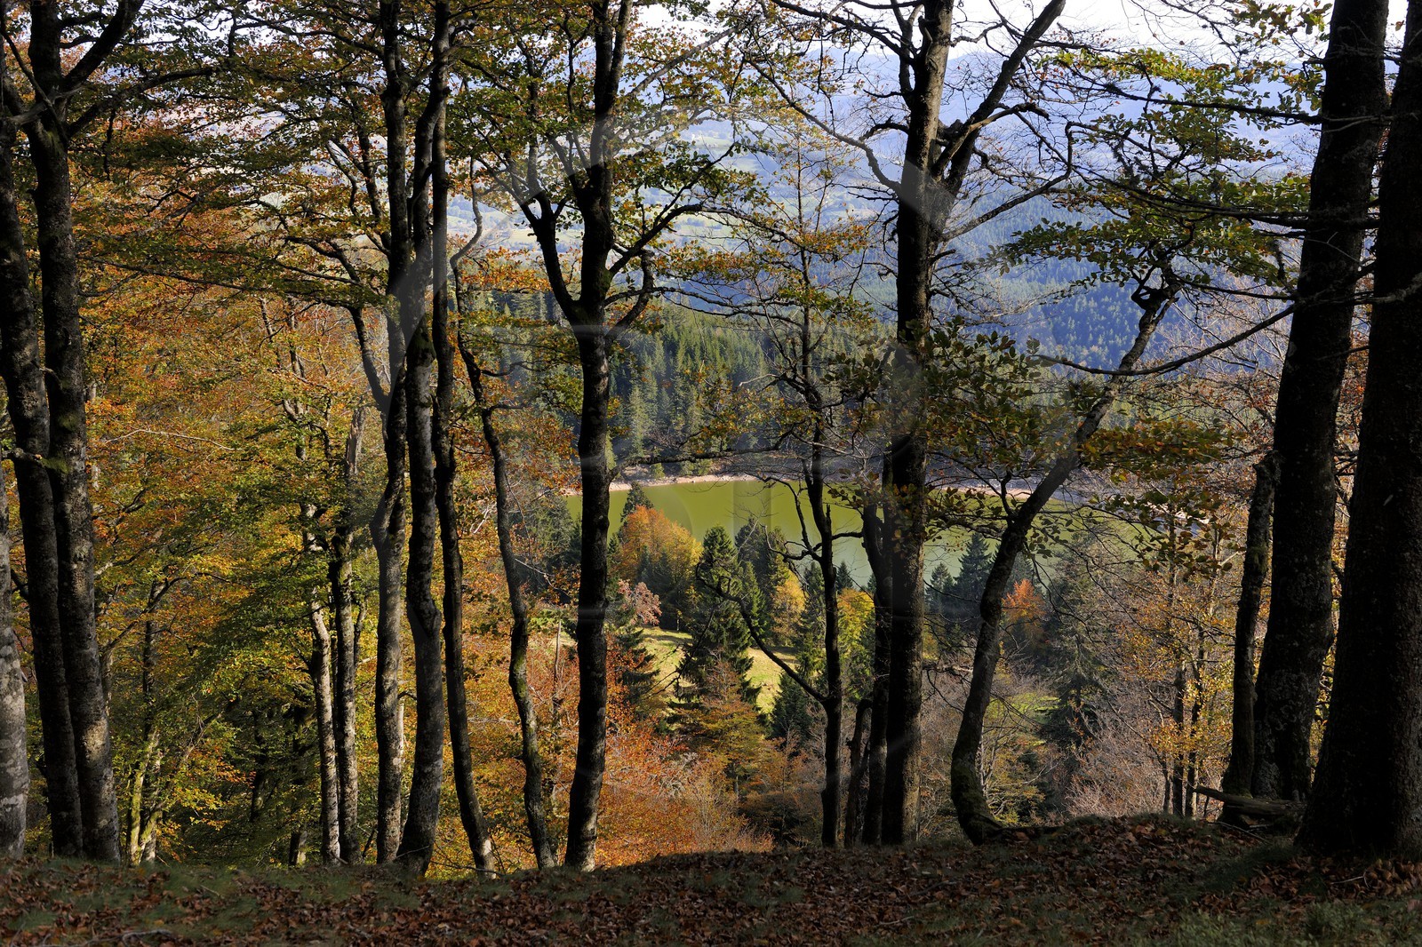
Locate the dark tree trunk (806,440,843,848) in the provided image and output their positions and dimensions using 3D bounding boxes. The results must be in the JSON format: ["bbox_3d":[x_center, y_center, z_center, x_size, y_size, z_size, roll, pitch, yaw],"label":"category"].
[{"bbox_3d":[0.921,1.440,12.191,0.277,3.500,0.140,0,13,0],"label":"dark tree trunk"}]

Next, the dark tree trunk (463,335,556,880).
[{"bbox_3d":[-1.572,1.118,11.697,0.677,4.310,0.304,0,13,0],"label":"dark tree trunk"}]

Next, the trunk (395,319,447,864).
[{"bbox_3d":[-2.181,0.993,11.286,0.350,4.404,0.262,0,13,0],"label":"trunk"}]

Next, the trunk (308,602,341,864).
[{"bbox_3d":[-3.650,2.484,14.192,0.189,2.637,0.189,0,13,0],"label":"trunk"}]

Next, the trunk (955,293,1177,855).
[{"bbox_3d":[2.525,0.732,10.807,1.473,4.222,0.368,0,13,0],"label":"trunk"}]

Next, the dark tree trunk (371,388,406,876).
[{"bbox_3d":[-2.749,1.391,12.802,0.291,4.265,0.258,0,13,0],"label":"dark tree trunk"}]

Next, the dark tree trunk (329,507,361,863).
[{"bbox_3d":[-3.410,2.035,14.087,0.209,3.542,0.209,2,13,-1],"label":"dark tree trunk"}]

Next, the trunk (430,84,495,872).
[{"bbox_3d":[-1.899,0.224,11.476,0.458,6.205,0.206,0,13,0],"label":"trunk"}]

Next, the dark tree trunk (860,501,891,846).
[{"bbox_3d":[1.385,1.725,12.640,0.235,3.081,0.168,0,13,0],"label":"dark tree trunk"}]

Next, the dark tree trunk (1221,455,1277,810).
[{"bbox_3d":[3.339,1.019,9.230,0.164,2.314,0.164,0,13,0],"label":"dark tree trunk"}]

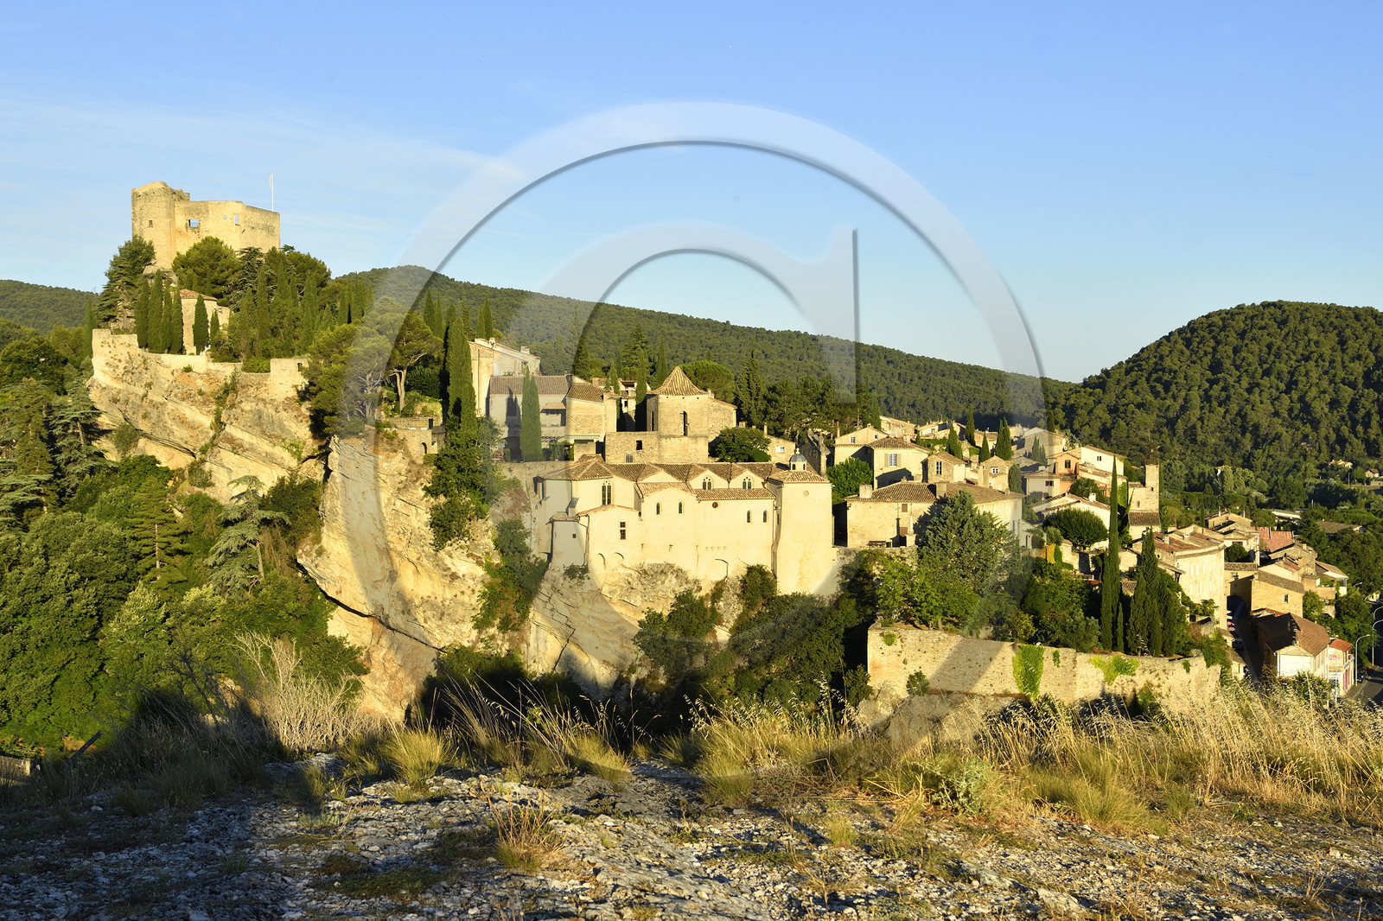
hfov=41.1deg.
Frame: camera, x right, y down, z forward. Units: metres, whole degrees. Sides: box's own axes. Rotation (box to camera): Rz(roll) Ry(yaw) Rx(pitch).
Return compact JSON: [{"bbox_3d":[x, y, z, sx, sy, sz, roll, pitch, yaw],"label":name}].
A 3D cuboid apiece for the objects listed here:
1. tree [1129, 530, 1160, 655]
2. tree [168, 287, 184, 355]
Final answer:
[{"bbox_3d":[56.000,16.360,228.000,3.900,15.500,3.900,1,3,14],"label":"tree"},{"bbox_3d":[-77.440,-20.990,277.000,2.350,10.220,2.350,0,0,0],"label":"tree"}]

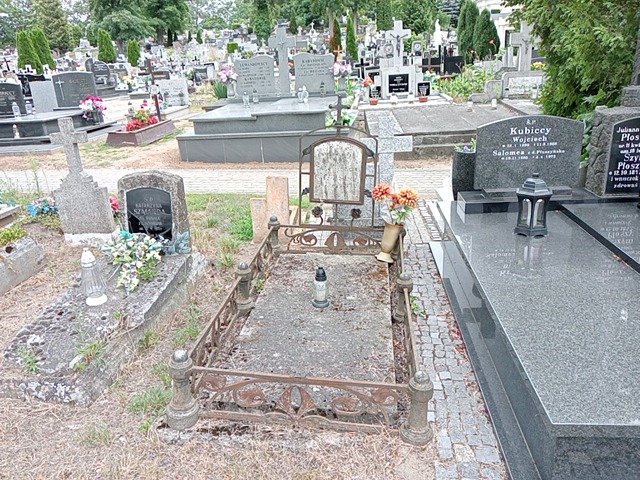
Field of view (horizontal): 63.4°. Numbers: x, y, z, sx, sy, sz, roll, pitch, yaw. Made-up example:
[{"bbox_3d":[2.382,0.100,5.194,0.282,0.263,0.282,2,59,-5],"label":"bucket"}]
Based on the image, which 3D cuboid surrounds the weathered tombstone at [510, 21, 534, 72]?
[{"bbox_3d":[4.280,-3.950,10.588,0.680,0.960,0.160,0,20,4],"label":"weathered tombstone"}]

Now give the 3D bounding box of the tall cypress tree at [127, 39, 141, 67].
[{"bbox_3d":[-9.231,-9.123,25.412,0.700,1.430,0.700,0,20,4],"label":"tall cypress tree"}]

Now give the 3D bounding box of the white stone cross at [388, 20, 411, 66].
[{"bbox_3d":[1.455,-3.650,9.633,0.470,0.800,0.130,0,20,4],"label":"white stone cross"}]

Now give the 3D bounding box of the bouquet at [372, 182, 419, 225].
[{"bbox_3d":[0.530,-0.249,3.632,0.320,0.290,0.260,1,20,6],"label":"bouquet"}]

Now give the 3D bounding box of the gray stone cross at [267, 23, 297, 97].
[{"bbox_3d":[-0.709,-3.284,9.553,0.520,1.250,0.140,0,20,4],"label":"gray stone cross"}]

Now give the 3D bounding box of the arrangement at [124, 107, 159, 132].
[{"bbox_3d":[-3.358,-2.254,9.766,0.600,0.400,0.750,0,20,4],"label":"arrangement"}]

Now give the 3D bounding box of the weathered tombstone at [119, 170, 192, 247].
[{"bbox_3d":[-1.180,-0.206,3.818,0.480,0.590,0.180,1,20,7],"label":"weathered tombstone"}]

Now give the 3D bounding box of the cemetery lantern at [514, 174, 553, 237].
[{"bbox_3d":[1.475,-0.244,3.553,0.235,0.385,0.225,0,20,4],"label":"cemetery lantern"}]

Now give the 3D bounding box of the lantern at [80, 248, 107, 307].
[{"bbox_3d":[-1.328,0.210,3.026,0.130,0.330,0.130,0,20,4],"label":"lantern"}]

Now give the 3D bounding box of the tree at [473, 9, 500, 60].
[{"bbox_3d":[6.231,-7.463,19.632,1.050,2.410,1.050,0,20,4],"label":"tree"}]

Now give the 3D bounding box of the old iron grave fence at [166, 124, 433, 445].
[{"bbox_3d":[0.017,-0.009,2.946,1.120,1.010,2.150,1,20,7],"label":"old iron grave fence"}]

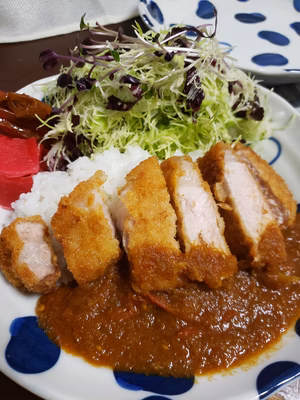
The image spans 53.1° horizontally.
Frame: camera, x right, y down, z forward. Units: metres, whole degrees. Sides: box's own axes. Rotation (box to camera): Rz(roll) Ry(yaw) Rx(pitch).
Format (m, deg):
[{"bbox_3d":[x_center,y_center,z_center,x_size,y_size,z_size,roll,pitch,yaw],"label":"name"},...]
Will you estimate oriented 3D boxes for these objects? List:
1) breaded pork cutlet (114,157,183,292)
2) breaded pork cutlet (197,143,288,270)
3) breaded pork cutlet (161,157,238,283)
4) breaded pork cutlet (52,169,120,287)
[{"bbox_3d":[-0.001,0.014,0.181,0.029,0.023,0.071,-9,74,-3],"label":"breaded pork cutlet"},{"bbox_3d":[0.058,0.002,0.195,0.026,0.031,0.072,-11,71,-16],"label":"breaded pork cutlet"},{"bbox_3d":[0.027,0.012,0.182,0.024,0.029,0.069,-13,75,-13],"label":"breaded pork cutlet"},{"bbox_3d":[-0.036,0.017,0.180,0.033,0.023,0.057,-9,75,-1],"label":"breaded pork cutlet"}]

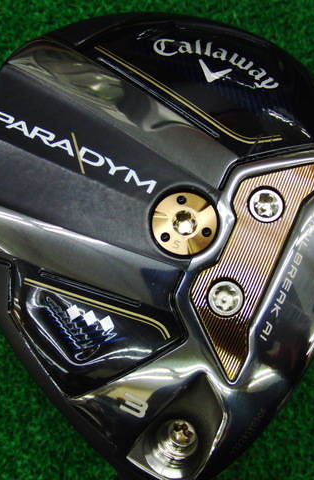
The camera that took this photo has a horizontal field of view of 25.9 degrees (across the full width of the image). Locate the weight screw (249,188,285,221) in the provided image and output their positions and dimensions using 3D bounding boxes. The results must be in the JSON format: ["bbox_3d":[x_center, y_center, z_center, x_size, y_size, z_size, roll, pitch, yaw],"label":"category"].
[{"bbox_3d":[0.023,-0.007,0.144,0.007,0.004,0.007,0,76,0],"label":"weight screw"}]

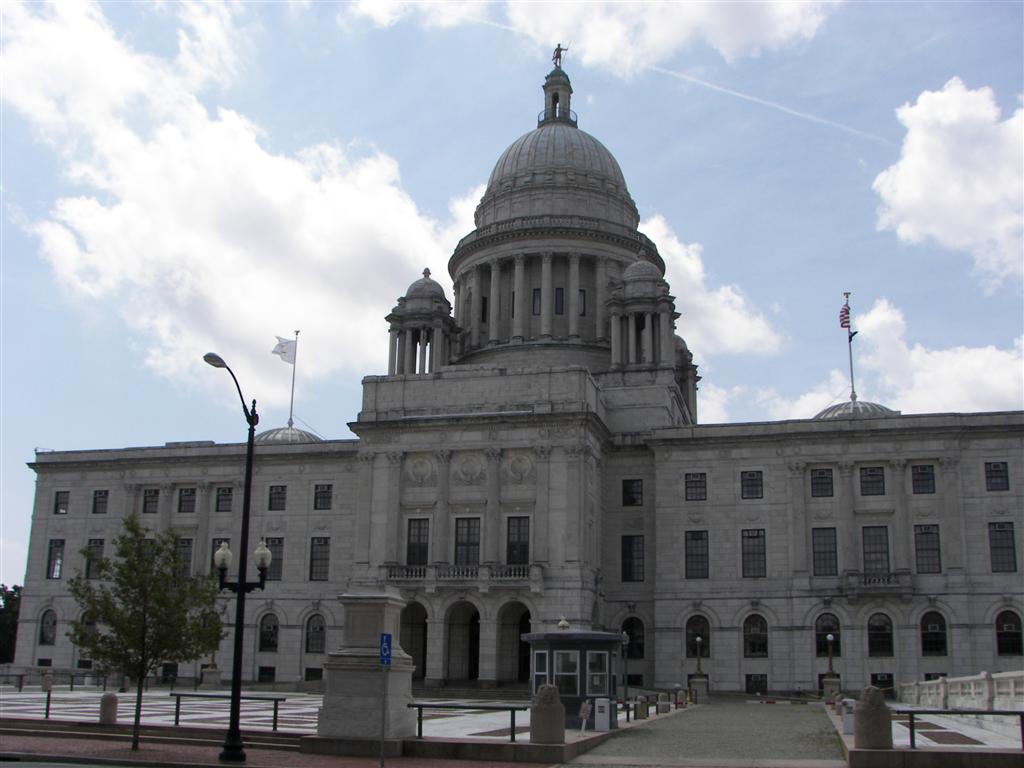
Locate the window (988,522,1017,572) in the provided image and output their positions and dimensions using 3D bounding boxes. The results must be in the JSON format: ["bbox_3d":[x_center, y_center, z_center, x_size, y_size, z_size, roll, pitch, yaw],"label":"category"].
[{"bbox_3d":[38.154,12.705,82.750,1.873,3.929,0.300,-3,-15,15],"label":"window"}]

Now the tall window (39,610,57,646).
[{"bbox_3d":[-45.051,23.665,103.282,1.864,3.418,0.300,-3,-15,15],"label":"tall window"}]

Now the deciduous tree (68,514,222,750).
[{"bbox_3d":[-9.292,6.301,27.000,3.800,5.800,3.800,-3,-15,15],"label":"deciduous tree"}]

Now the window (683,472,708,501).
[{"bbox_3d":[15.734,8.789,91.309,1.850,2.400,0.300,-3,-15,15],"label":"window"}]

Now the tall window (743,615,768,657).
[{"bbox_3d":[19.932,20.587,87.171,2.080,3.390,0.300,-3,-15,15],"label":"tall window"}]

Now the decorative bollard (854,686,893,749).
[{"bbox_3d":[8.006,7.391,23.585,0.770,1.300,0.750,-3,-15,15],"label":"decorative bollard"}]

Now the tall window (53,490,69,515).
[{"bbox_3d":[-44.618,11.798,105.632,1.692,2.300,0.403,-3,-16,15],"label":"tall window"}]

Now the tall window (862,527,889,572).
[{"bbox_3d":[28.987,13.225,84.686,1.950,4.000,0.300,-3,-14,14],"label":"tall window"}]

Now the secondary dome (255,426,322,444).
[{"bbox_3d":[-25.429,6.229,121.704,9.000,2.600,9.000,-3,-15,15],"label":"secondary dome"}]

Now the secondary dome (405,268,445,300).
[{"bbox_3d":[-8.887,-10.251,109.158,4.192,3.391,4.192,1,-15,0],"label":"secondary dome"}]

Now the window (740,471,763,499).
[{"bbox_3d":[20.271,8.506,90.131,1.810,2.370,0.300,-3,-15,15],"label":"window"}]

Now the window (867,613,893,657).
[{"bbox_3d":[28.841,19.645,83.346,1.864,3.418,0.300,-3,-15,15],"label":"window"}]

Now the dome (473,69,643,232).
[{"bbox_3d":[5.268,-27.907,125.703,19.500,21.840,19.500,-3,-14,14],"label":"dome"}]

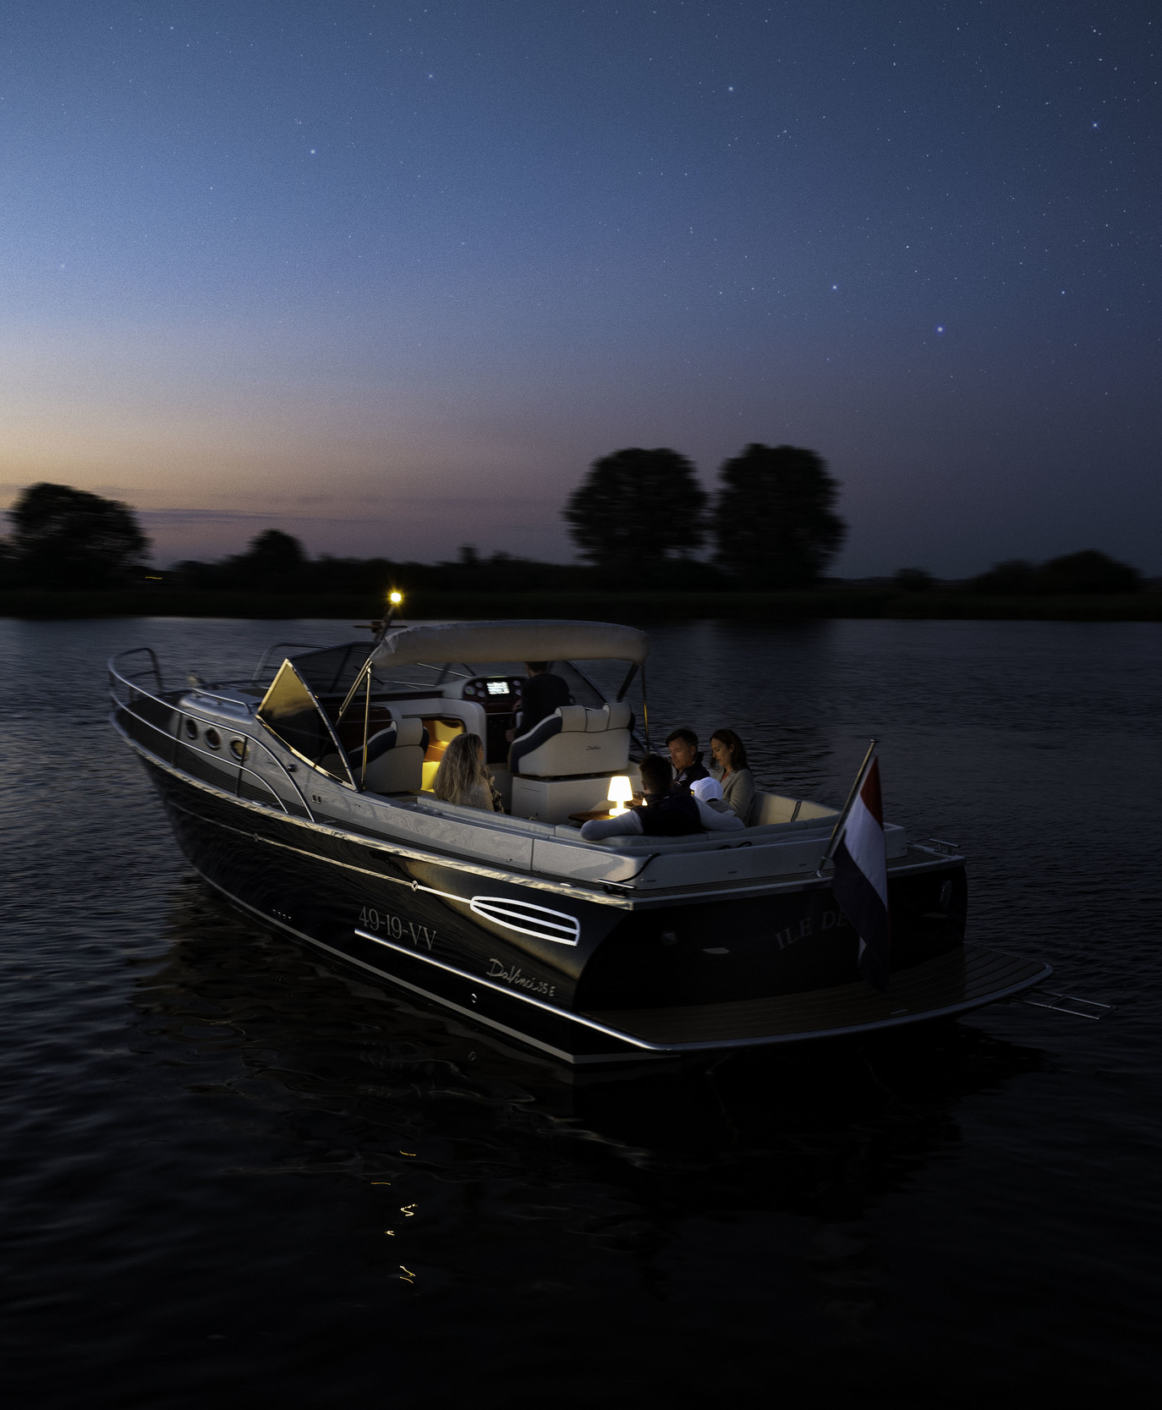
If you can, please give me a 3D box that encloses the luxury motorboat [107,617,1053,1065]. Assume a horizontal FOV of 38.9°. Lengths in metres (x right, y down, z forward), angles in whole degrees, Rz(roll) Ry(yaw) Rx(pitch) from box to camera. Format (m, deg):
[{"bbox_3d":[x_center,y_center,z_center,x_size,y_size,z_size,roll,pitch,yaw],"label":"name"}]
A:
[{"bbox_3d":[-1.608,0.505,13.710,3.587,2.603,11.121,-2,4,-38],"label":"luxury motorboat"}]

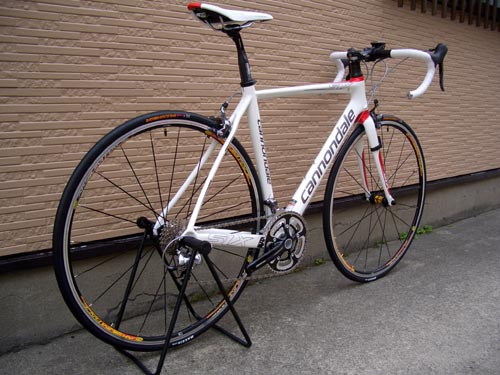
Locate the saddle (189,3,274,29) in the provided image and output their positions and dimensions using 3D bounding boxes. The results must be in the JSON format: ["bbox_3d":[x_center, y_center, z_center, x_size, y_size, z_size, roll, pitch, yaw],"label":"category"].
[{"bbox_3d":[-0.037,-0.478,1.438,0.276,0.066,0.135,-7,12,-41],"label":"saddle"}]

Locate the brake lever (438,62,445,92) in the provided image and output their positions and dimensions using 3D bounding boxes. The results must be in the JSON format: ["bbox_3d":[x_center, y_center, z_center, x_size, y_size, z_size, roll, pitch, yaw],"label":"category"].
[{"bbox_3d":[0.692,-0.397,1.826,0.026,0.108,0.018,-8,13,-41],"label":"brake lever"}]

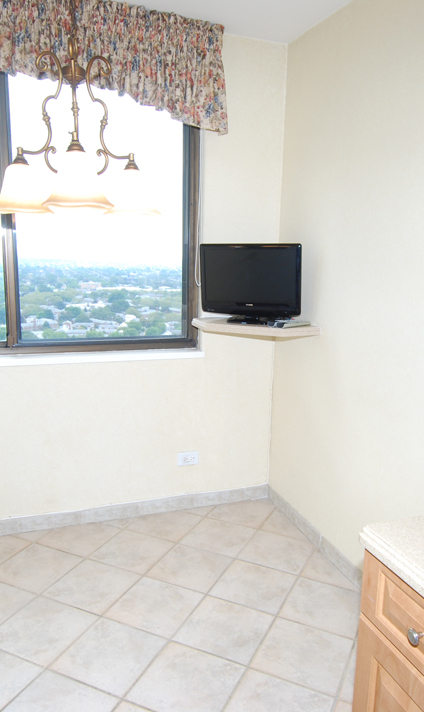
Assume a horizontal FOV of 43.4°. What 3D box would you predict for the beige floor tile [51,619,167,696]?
[{"bbox_3d":[-0.378,1.124,2.002,0.323,0.010,0.323,6,10,24],"label":"beige floor tile"}]

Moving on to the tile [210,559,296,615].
[{"bbox_3d":[0.195,1.064,2.459,0.323,0.010,0.323,6,10,24],"label":"tile"}]

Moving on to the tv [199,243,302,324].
[{"bbox_3d":[0.186,-0.361,2.665,0.505,0.389,0.170,6,11,24],"label":"tv"}]

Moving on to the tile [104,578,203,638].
[{"bbox_3d":[-0.233,1.042,2.217,0.312,0.010,0.312,6,11,24],"label":"tile"}]

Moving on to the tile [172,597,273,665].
[{"bbox_3d":[0.052,1.057,2.055,0.308,0.015,0.308,6,11,24],"label":"tile"}]

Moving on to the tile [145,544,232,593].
[{"bbox_3d":[-0.102,1.034,2.594,0.323,0.010,0.323,6,10,24],"label":"tile"}]

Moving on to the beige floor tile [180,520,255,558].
[{"bbox_3d":[0.034,0.938,2.743,0.308,0.015,0.308,6,11,24],"label":"beige floor tile"}]

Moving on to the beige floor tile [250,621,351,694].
[{"bbox_3d":[0.352,1.138,2.031,0.323,0.010,0.323,6,10,24],"label":"beige floor tile"}]

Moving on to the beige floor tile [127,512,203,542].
[{"bbox_3d":[-0.255,0.909,2.869,0.308,0.015,0.308,6,11,24],"label":"beige floor tile"}]

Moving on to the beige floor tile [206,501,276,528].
[{"bbox_3d":[0.172,0.906,3.071,0.312,0.010,0.312,6,11,24],"label":"beige floor tile"}]

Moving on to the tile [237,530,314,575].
[{"bbox_3d":[0.312,0.967,2.616,0.308,0.015,0.308,6,11,24],"label":"tile"}]

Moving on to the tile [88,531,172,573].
[{"bbox_3d":[-0.386,0.968,2.635,0.312,0.010,0.312,6,11,24],"label":"tile"}]

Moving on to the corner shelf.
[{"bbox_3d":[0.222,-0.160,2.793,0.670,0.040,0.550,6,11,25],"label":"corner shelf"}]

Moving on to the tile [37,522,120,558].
[{"bbox_3d":[-0.669,0.925,2.716,0.308,0.015,0.308,6,11,24],"label":"tile"}]

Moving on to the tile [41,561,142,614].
[{"bbox_3d":[-0.540,1.050,2.430,0.323,0.010,0.323,6,10,24],"label":"tile"}]

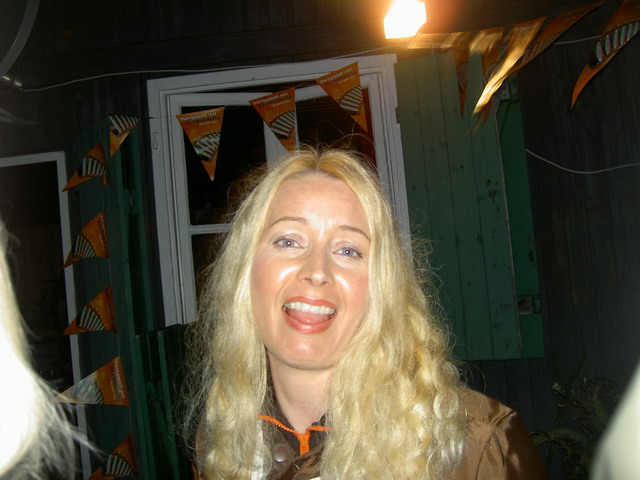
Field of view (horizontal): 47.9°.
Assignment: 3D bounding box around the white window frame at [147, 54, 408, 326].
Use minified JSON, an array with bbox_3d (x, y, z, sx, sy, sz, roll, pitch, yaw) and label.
[{"bbox_3d":[-0.145,-0.108,2.770,0.970,1.111,0.110,-5,-3,5],"label":"white window frame"}]

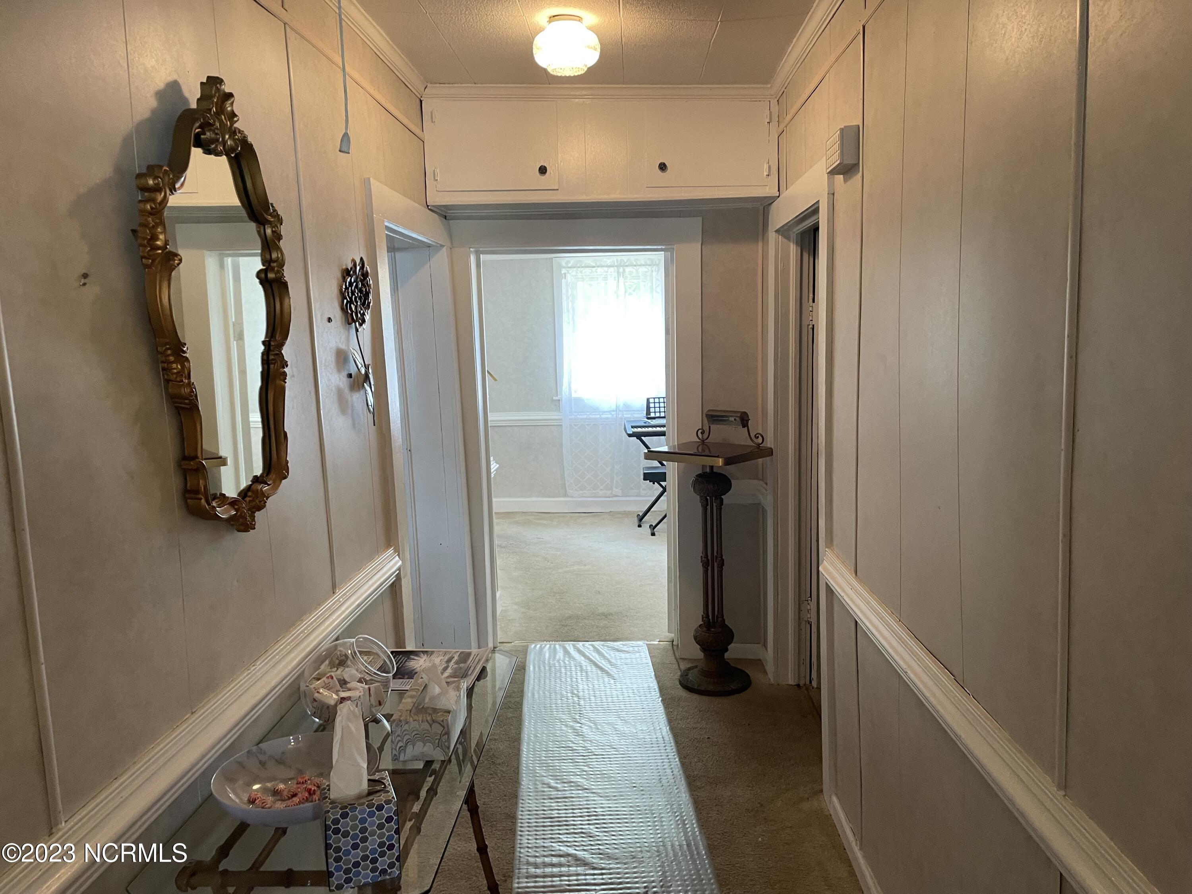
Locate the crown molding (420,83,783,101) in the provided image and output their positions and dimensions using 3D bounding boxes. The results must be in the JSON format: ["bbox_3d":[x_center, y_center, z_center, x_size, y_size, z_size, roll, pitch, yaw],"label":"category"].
[{"bbox_3d":[0.011,-1.480,3.726,1.486,0.055,0.050,0,7,1],"label":"crown molding"}]

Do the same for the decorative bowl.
[{"bbox_3d":[-0.573,0.656,1.730,0.308,0.075,0.308,-1,7,3],"label":"decorative bowl"}]

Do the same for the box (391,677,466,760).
[{"bbox_3d":[-0.369,0.607,2.003,0.121,0.090,0.221,-1,7,2],"label":"box"}]

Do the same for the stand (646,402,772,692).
[{"bbox_3d":[0.522,0.471,4.120,0.430,1.260,0.380,5,10,43],"label":"stand"}]

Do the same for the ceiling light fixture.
[{"bbox_3d":[-0.097,-1.314,2.931,0.218,0.168,0.218,-1,7,3],"label":"ceiling light fixture"}]

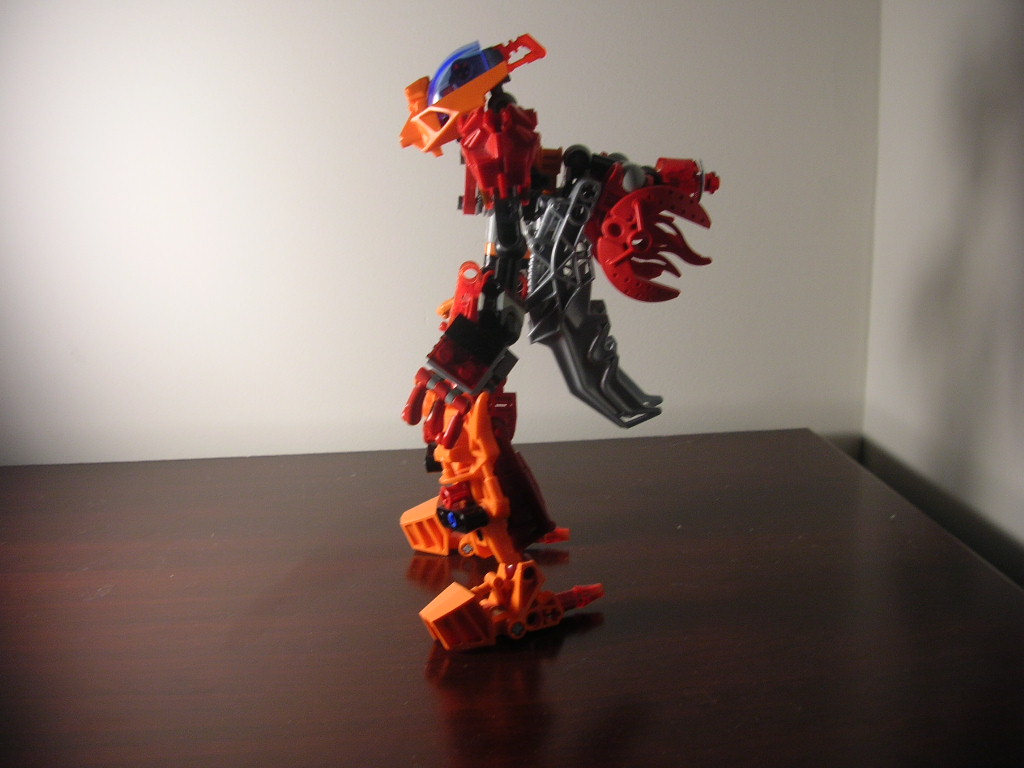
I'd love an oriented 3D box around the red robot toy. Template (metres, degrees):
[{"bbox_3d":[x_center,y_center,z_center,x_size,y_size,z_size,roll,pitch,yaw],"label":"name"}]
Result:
[{"bbox_3d":[0.013,-0.018,0.401,0.132,0.224,0.180,-1,12,2],"label":"red robot toy"}]

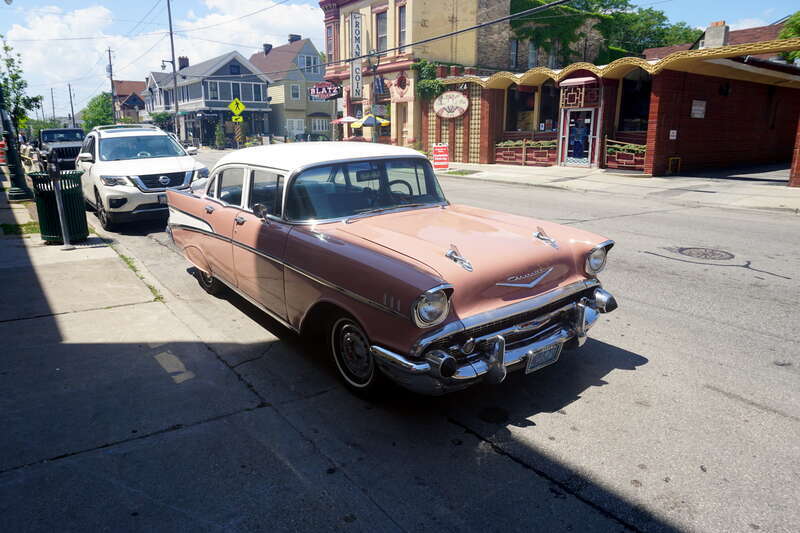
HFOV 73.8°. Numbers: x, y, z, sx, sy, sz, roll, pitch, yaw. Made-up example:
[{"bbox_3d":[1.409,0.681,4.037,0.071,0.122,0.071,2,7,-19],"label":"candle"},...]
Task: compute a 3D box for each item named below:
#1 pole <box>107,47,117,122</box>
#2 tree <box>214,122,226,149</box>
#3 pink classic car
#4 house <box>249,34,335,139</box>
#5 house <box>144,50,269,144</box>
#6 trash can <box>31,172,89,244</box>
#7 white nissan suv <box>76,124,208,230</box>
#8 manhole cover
[{"bbox_3d":[-35.835,-21.371,66.094,0.700,11.000,0.450,-11,18,-35],"label":"pole"},{"bbox_3d":[-14.804,-11.145,44.372,0.950,2.200,0.950,-11,18,-35],"label":"tree"},{"bbox_3d":[-0.673,-0.350,5.073,1.880,1.540,5.080,-11,18,-36],"label":"pink classic car"},{"bbox_3d":[-13.570,-20.255,62.627,6.600,10.700,13.500,-11,18,-35],"label":"house"},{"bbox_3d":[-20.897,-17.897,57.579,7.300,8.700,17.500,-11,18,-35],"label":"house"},{"bbox_3d":[-4.795,-0.840,7.536,0.680,0.960,0.680,-11,18,-35],"label":"trash can"},{"bbox_3d":[-5.465,-1.973,11.013,1.960,1.780,5.000,-11,18,-35],"label":"white nissan suv"},{"bbox_3d":[4.139,-0.156,7.217,0.760,0.040,0.760,-11,18,-35],"label":"manhole cover"}]

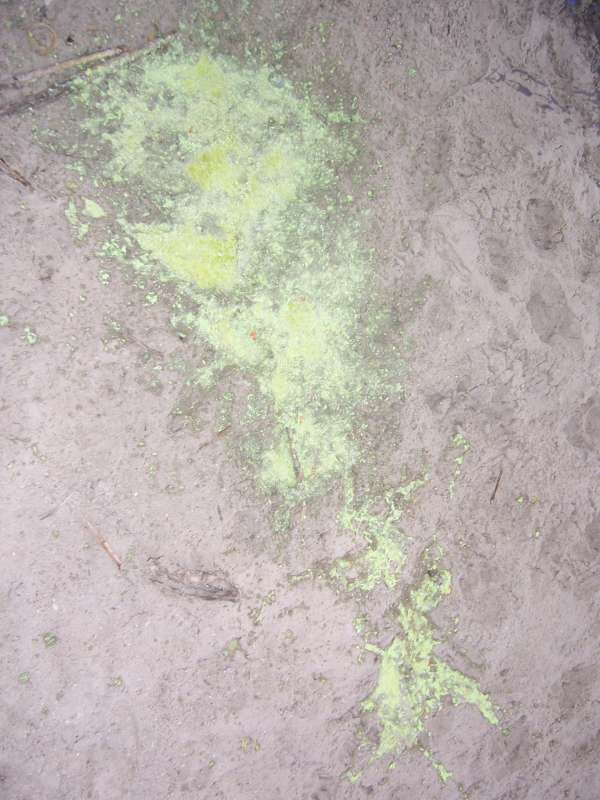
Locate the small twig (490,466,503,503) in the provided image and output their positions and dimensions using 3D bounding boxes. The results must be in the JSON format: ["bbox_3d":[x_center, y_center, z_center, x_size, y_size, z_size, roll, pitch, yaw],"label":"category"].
[{"bbox_3d":[0.286,0.123,1.208,0.004,0.004,0.056,20,70,8],"label":"small twig"}]

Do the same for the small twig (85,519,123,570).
[{"bbox_3d":[-0.278,0.204,1.175,0.006,0.006,0.091,-37,73,-13],"label":"small twig"}]

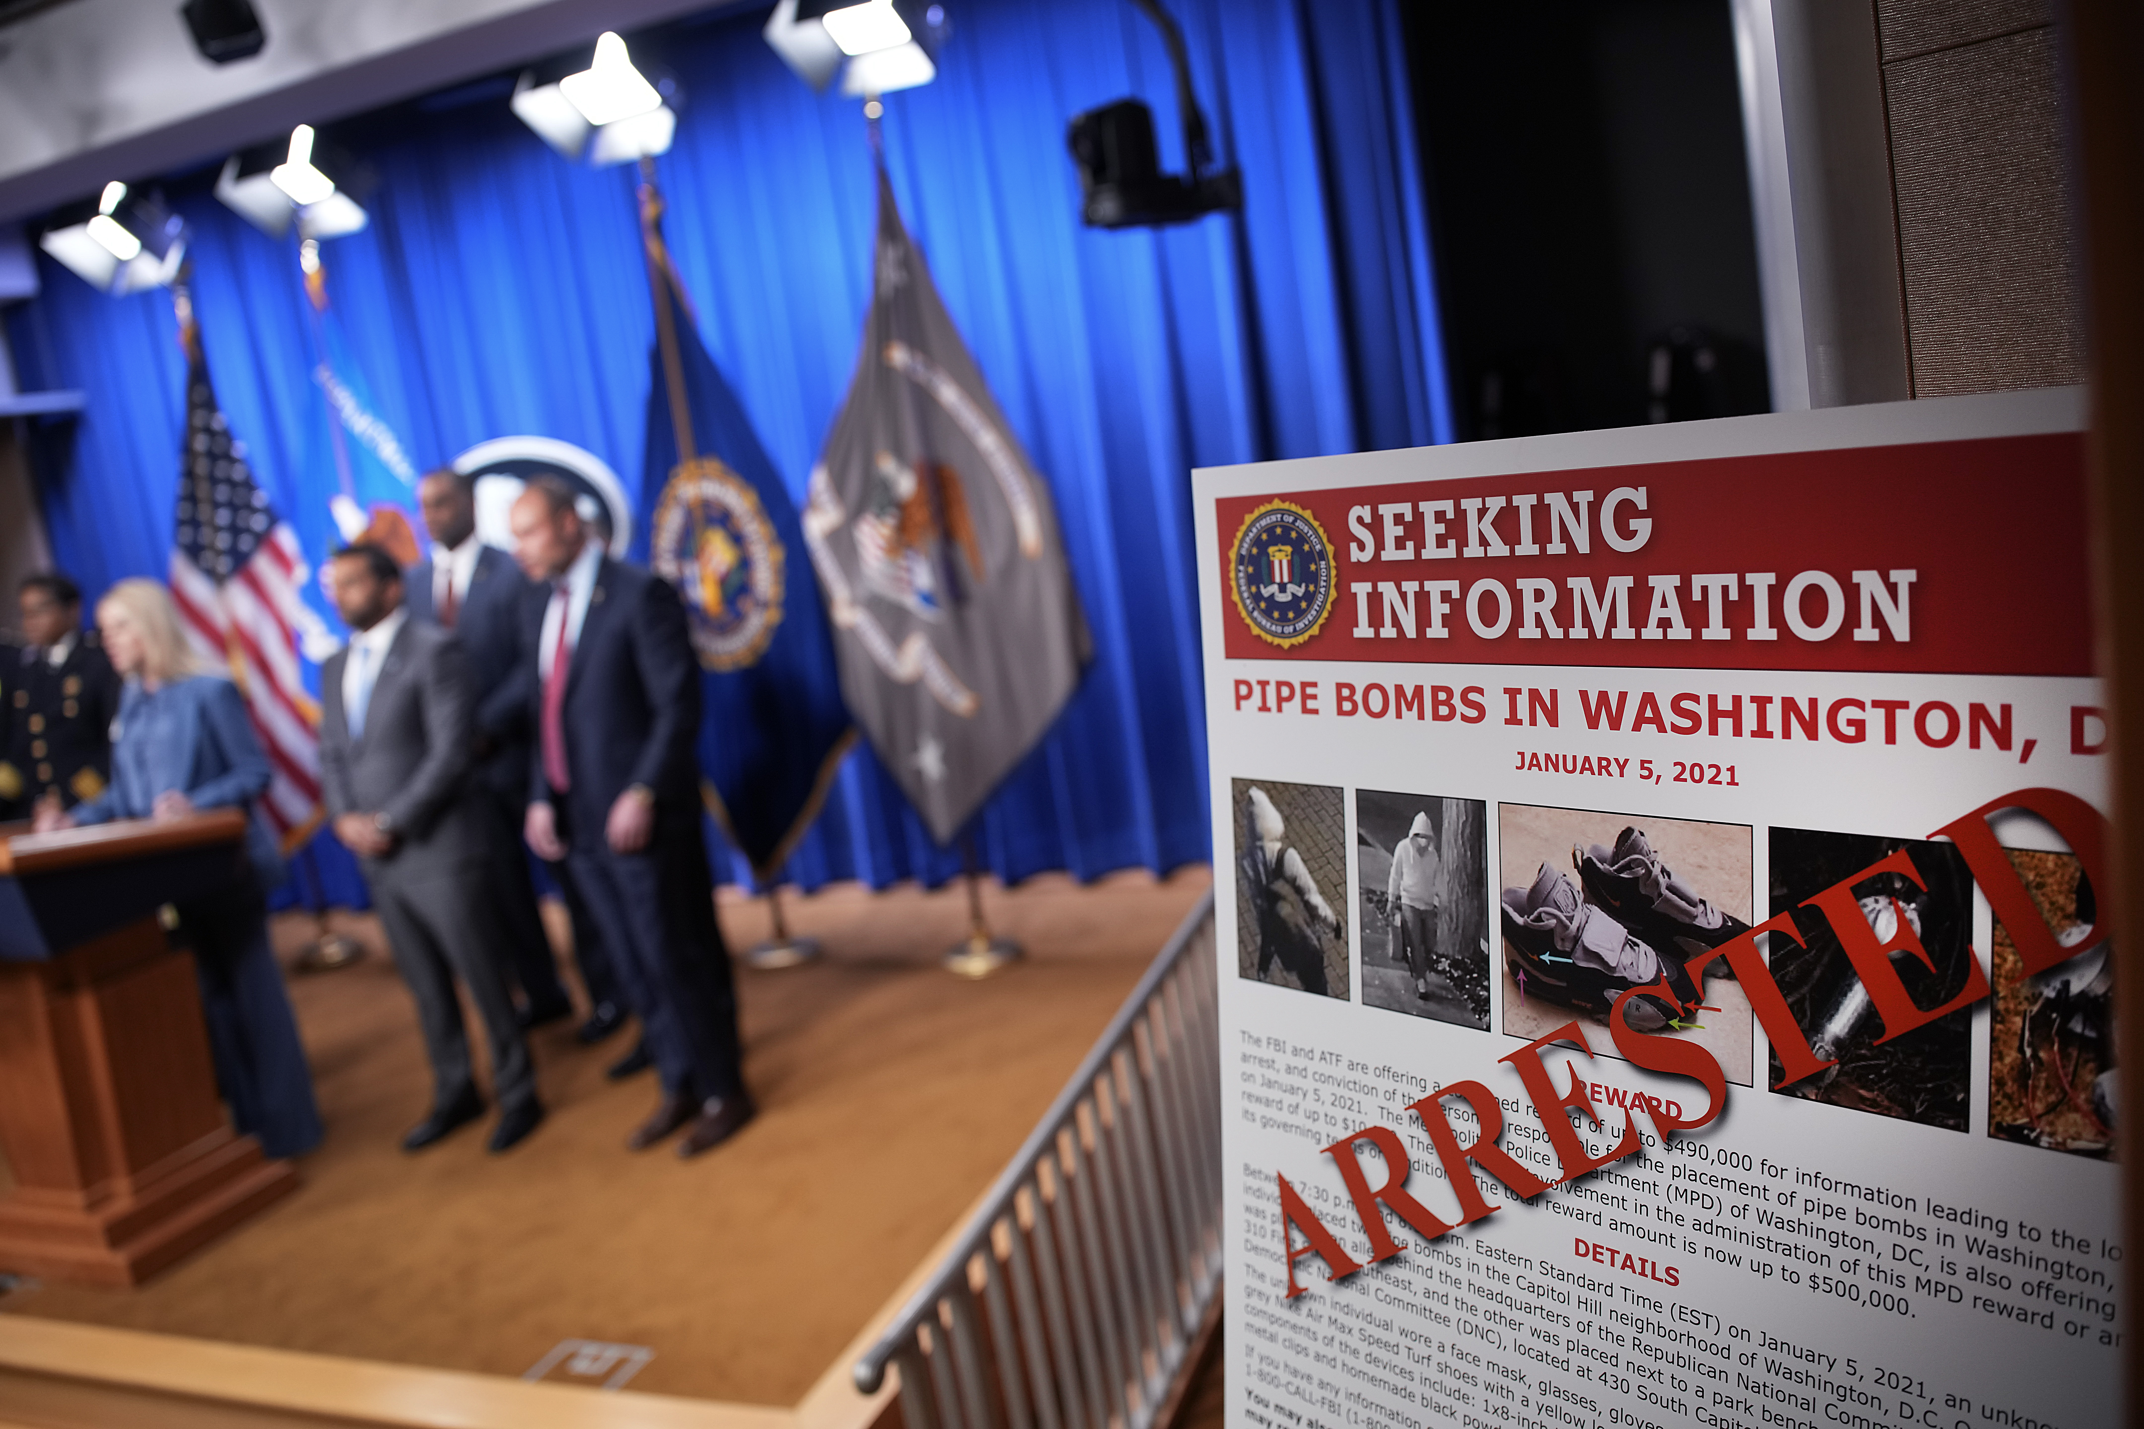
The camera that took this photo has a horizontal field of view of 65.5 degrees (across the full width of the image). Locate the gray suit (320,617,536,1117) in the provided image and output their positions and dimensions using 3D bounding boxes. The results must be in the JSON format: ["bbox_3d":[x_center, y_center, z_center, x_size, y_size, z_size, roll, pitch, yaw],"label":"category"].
[{"bbox_3d":[-1.882,0.458,4.806,0.530,1.420,0.360,-6,9,21],"label":"gray suit"}]

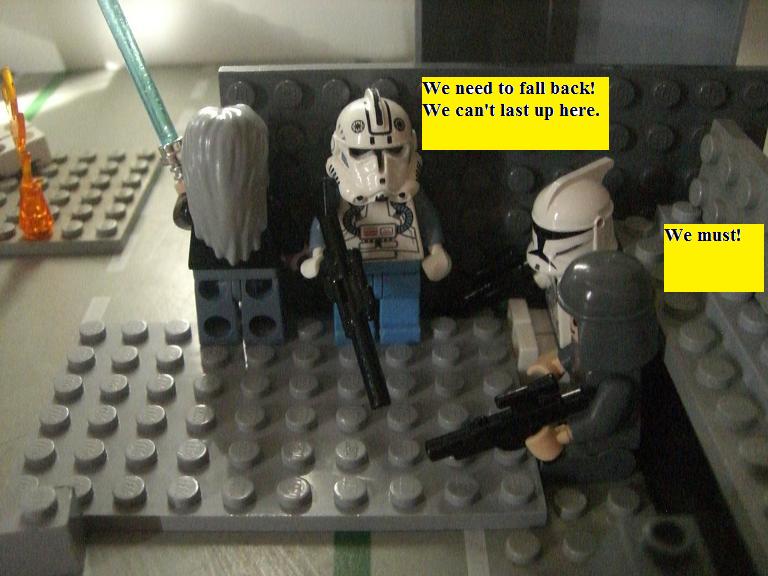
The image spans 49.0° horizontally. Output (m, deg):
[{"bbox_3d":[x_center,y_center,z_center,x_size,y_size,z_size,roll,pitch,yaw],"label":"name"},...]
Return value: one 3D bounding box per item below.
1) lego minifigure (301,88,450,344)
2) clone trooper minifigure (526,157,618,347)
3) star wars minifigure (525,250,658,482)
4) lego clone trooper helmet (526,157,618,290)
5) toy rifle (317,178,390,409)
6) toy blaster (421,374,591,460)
[{"bbox_3d":[-0.001,-0.010,0.144,0.026,0.045,0.017,-2,33,-3],"label":"lego minifigure"},{"bbox_3d":[0.030,-0.003,0.141,0.017,0.038,0.020,-3,33,-6],"label":"clone trooper minifigure"},{"bbox_3d":[0.030,0.010,0.122,0.017,0.035,0.020,-2,33,-3],"label":"star wars minifigure"},{"bbox_3d":[0.030,-0.011,0.136,0.015,0.019,0.013,-12,35,-19],"label":"lego clone trooper helmet"},{"bbox_3d":[-0.006,0.003,0.133,0.009,0.033,0.004,-19,-14,18],"label":"toy rifle"},{"bbox_3d":[0.018,0.019,0.116,0.025,0.009,0.004,-22,34,4],"label":"toy blaster"}]

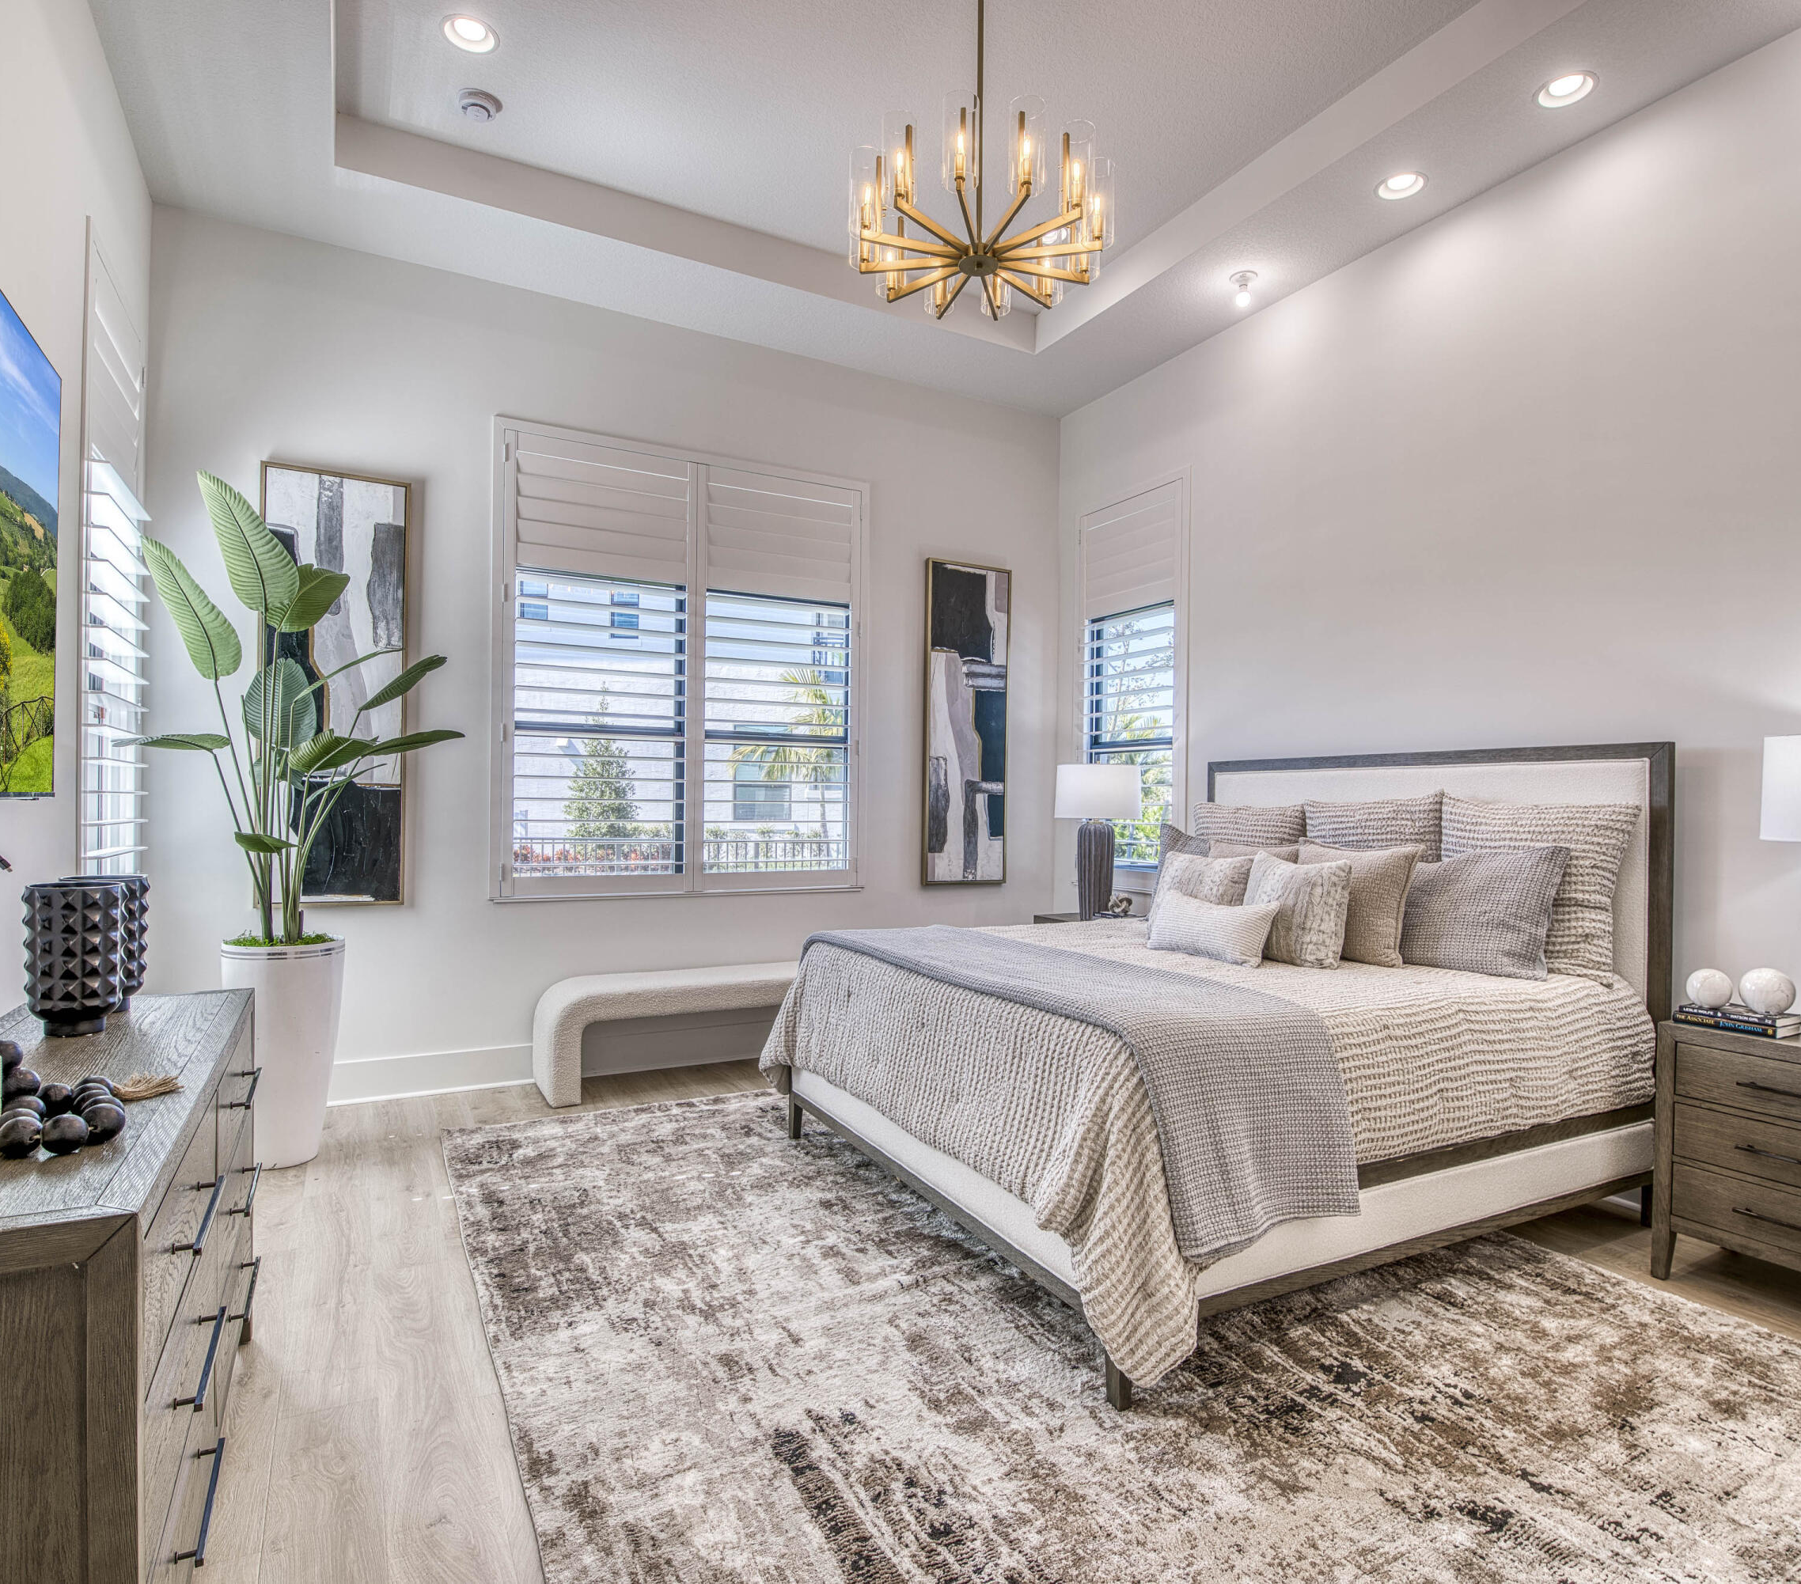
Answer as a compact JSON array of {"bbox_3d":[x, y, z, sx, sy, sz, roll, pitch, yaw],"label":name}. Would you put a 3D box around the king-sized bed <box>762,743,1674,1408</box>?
[{"bbox_3d":[1.058,0.618,3.667,2.380,1.590,2.090,1,0,-27],"label":"king-sized bed"}]

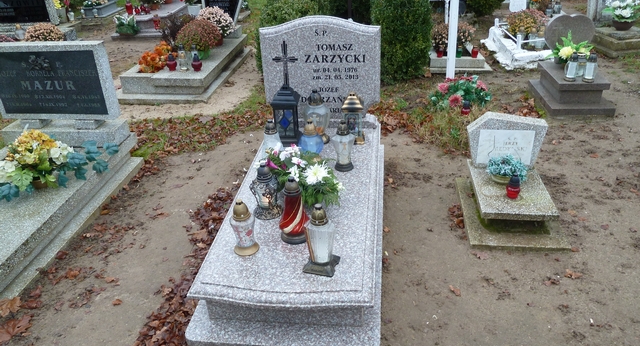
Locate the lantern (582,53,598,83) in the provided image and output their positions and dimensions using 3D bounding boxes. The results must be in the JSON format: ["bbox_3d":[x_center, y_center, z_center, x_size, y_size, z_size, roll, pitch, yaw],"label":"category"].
[{"bbox_3d":[2.180,-0.843,4.009,0.093,0.225,0.093,1,29,7],"label":"lantern"}]

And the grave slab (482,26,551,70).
[{"bbox_3d":[2.537,-1.625,6.094,0.800,0.210,1.450,-7,26,10],"label":"grave slab"}]

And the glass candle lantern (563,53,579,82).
[{"bbox_3d":[2.141,-0.904,4.236,0.115,0.235,0.115,0,26,6],"label":"glass candle lantern"}]

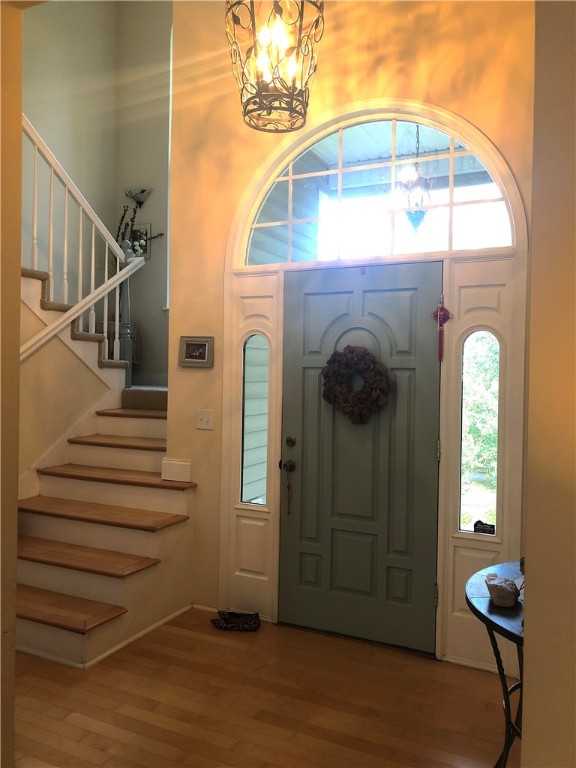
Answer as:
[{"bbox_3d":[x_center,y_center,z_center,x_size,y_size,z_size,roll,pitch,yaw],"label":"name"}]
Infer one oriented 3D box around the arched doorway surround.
[{"bbox_3d":[0.394,-0.058,3.427,1.730,2.910,0.140,1,1,26],"label":"arched doorway surround"}]

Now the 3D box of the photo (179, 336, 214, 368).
[{"bbox_3d":[-0.571,-0.198,3.842,0.245,0.192,0.025,1,1,26],"label":"photo"}]

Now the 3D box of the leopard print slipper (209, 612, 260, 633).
[{"bbox_3d":[-0.295,1.355,3.576,0.265,0.062,0.175,1,1,16],"label":"leopard print slipper"}]

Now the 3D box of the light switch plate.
[{"bbox_3d":[-0.509,0.220,3.822,0.117,0.117,0.008,1,1,26],"label":"light switch plate"}]

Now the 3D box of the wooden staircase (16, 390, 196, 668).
[{"bbox_3d":[-1.157,0.738,4.016,1.250,1.260,1.675,1,1,26],"label":"wooden staircase"}]

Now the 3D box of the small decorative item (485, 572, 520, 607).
[{"bbox_3d":[0.629,0.602,1.821,0.092,0.074,0.080,1,1,26],"label":"small decorative item"}]

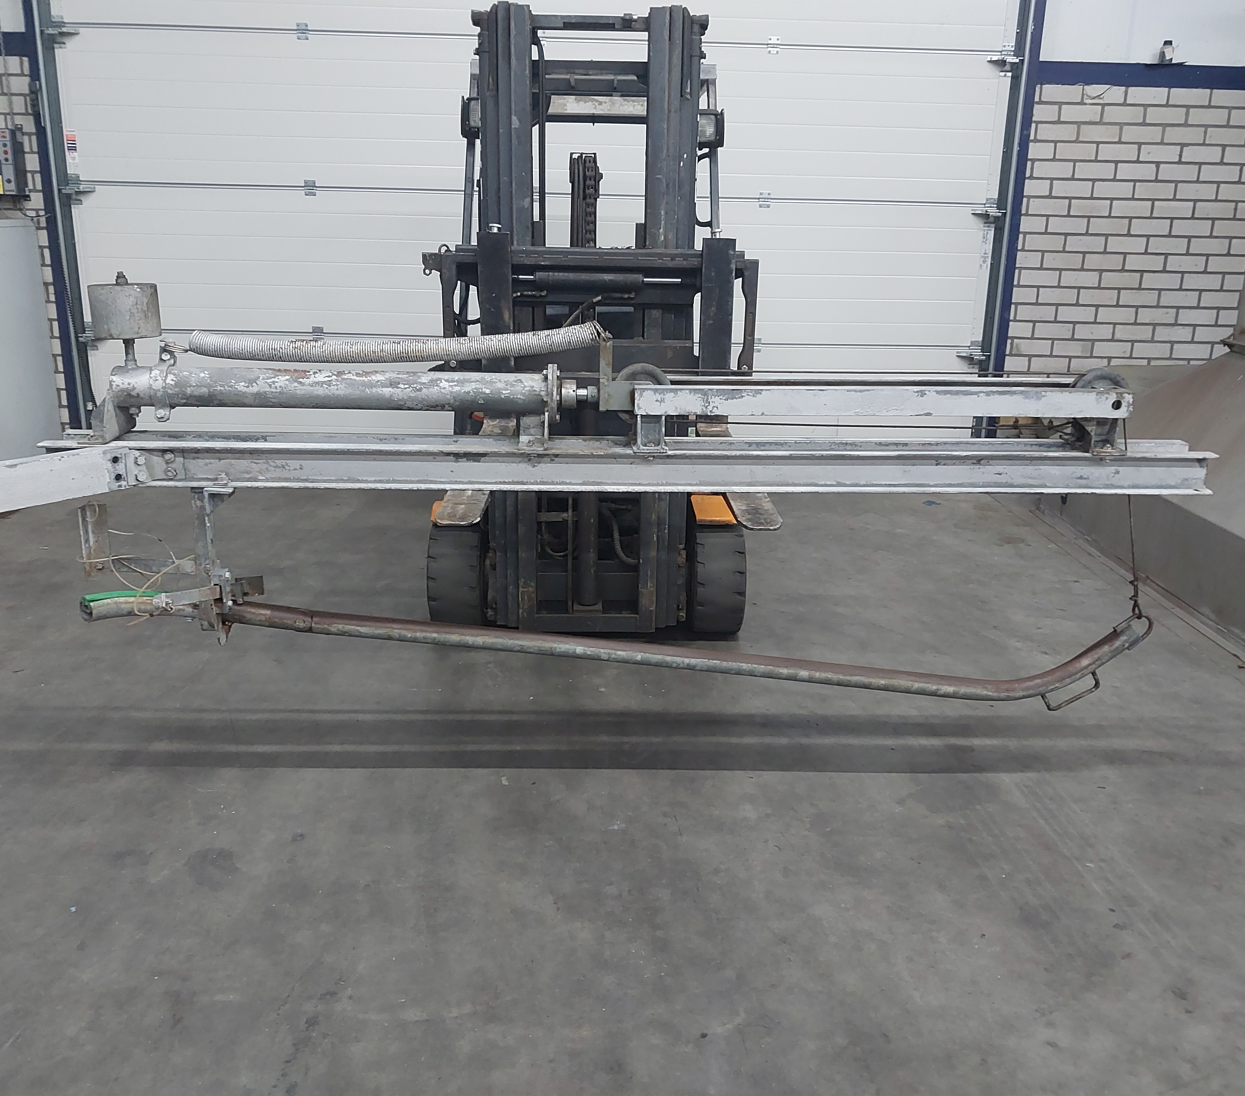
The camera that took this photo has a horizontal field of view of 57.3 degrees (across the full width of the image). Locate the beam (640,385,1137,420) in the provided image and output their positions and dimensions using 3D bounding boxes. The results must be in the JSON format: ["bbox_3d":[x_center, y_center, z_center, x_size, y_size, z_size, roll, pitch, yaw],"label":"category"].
[{"bbox_3d":[0.630,-0.350,2.737,1.212,0.062,0.050,0,16,-5],"label":"beam"}]

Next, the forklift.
[{"bbox_3d":[-0.109,-0.745,4.055,1.070,2.020,3.200,1,16,-1],"label":"forklift"}]

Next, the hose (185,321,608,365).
[{"bbox_3d":[-0.524,-0.484,2.689,0.984,0.100,0.053,0,16,-5],"label":"hose"}]

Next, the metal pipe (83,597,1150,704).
[{"bbox_3d":[-0.011,0.253,2.811,2.613,0.235,0.070,1,16,-1],"label":"metal pipe"}]

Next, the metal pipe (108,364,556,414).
[{"bbox_3d":[-0.680,-0.375,2.706,1.041,0.093,0.093,0,16,-5],"label":"metal pipe"}]

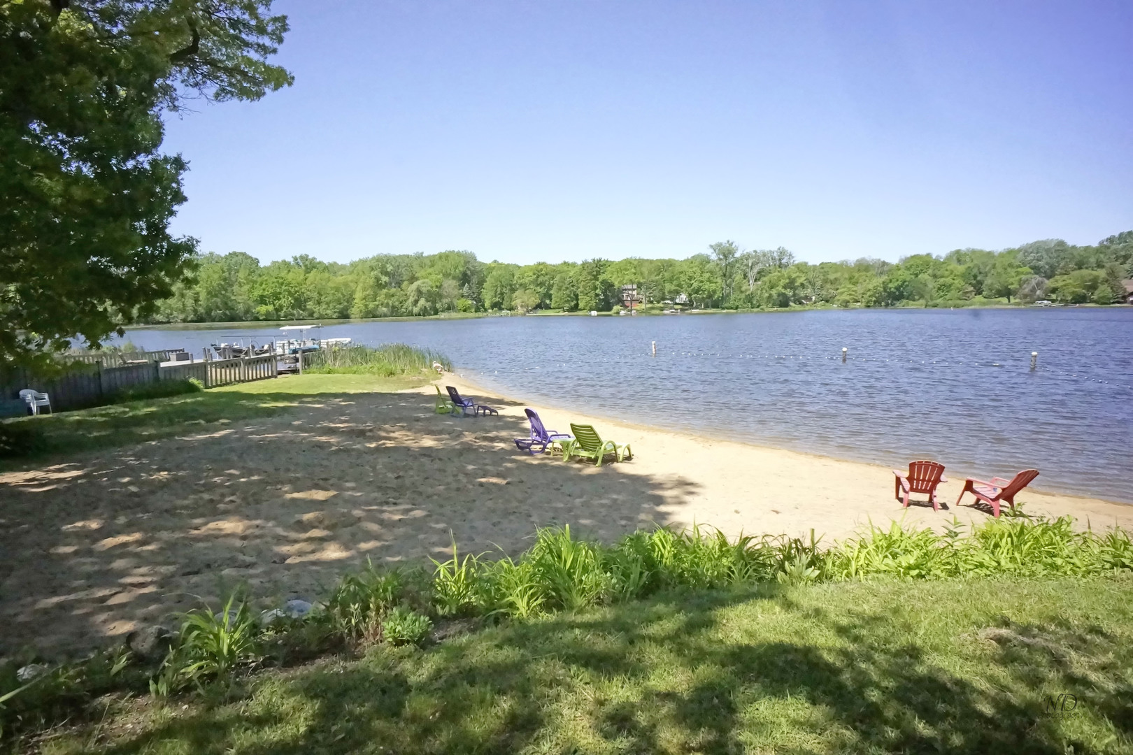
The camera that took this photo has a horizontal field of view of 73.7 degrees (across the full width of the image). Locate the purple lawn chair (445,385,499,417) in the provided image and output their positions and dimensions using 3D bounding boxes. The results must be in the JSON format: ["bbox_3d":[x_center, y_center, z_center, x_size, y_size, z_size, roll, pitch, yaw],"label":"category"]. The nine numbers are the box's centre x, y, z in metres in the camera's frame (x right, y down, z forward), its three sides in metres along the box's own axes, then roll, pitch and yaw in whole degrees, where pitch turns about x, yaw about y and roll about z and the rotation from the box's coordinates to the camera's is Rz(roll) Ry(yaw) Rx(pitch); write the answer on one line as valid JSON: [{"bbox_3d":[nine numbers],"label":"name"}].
[{"bbox_3d":[-2.870,0.758,23.100,1.480,0.930,0.620,-3,6,-28],"label":"purple lawn chair"}]

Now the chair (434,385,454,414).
[{"bbox_3d":[-3.739,0.709,23.900,0.850,0.930,0.630,-2,6,-18],"label":"chair"}]

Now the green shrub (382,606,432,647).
[{"bbox_3d":[-1.058,1.641,5.000,0.320,0.220,0.300,0,6,0],"label":"green shrub"}]

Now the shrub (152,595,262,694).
[{"bbox_3d":[-2.144,1.567,4.500,0.580,0.480,0.520,0,6,0],"label":"shrub"}]

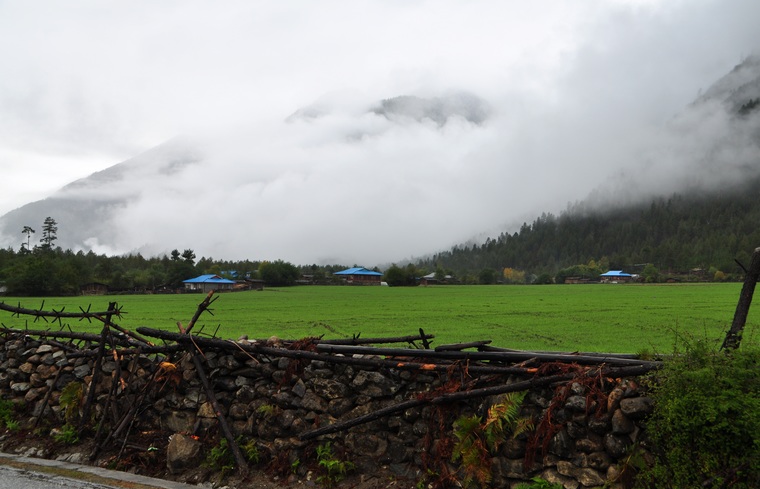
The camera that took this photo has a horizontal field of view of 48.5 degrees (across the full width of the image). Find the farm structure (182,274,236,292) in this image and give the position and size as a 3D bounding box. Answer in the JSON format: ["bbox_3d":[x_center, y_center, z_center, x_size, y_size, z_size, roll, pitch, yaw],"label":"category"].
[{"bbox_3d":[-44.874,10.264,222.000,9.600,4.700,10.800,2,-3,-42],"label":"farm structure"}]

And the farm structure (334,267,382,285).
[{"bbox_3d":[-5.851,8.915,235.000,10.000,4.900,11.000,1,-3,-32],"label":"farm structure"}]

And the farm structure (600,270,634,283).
[{"bbox_3d":[99.535,13.594,355.000,9.000,5.100,10.000,2,-3,-39],"label":"farm structure"}]

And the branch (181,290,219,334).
[{"bbox_3d":[-1.541,0.580,7.200,0.320,0.370,0.170,-1,-3,32],"label":"branch"}]

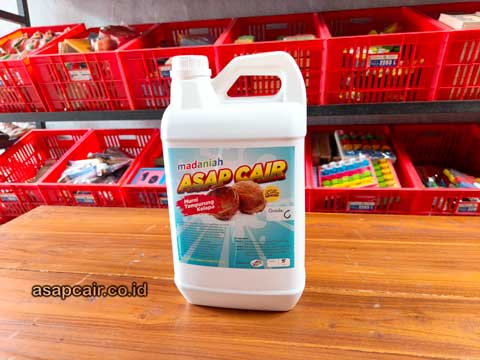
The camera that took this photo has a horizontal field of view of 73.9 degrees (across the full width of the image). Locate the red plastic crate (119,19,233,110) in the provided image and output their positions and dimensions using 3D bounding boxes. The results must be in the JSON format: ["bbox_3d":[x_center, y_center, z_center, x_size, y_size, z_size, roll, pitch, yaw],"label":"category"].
[{"bbox_3d":[-0.233,-0.522,1.429,0.380,0.251,0.491,0,37,9],"label":"red plastic crate"}]

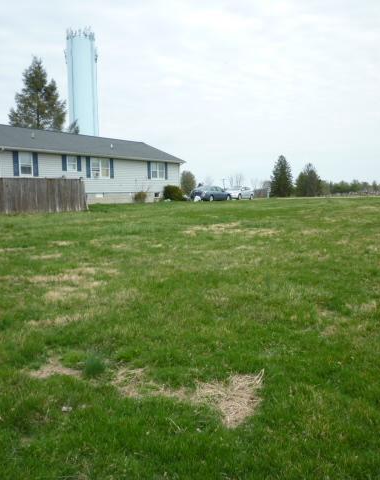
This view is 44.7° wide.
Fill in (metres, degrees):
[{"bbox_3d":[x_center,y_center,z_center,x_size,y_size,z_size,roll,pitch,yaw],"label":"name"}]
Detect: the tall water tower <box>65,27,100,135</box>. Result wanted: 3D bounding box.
[{"bbox_3d":[-32.721,-38.621,142.665,9.600,50.565,9.600,-1,6,0],"label":"tall water tower"}]

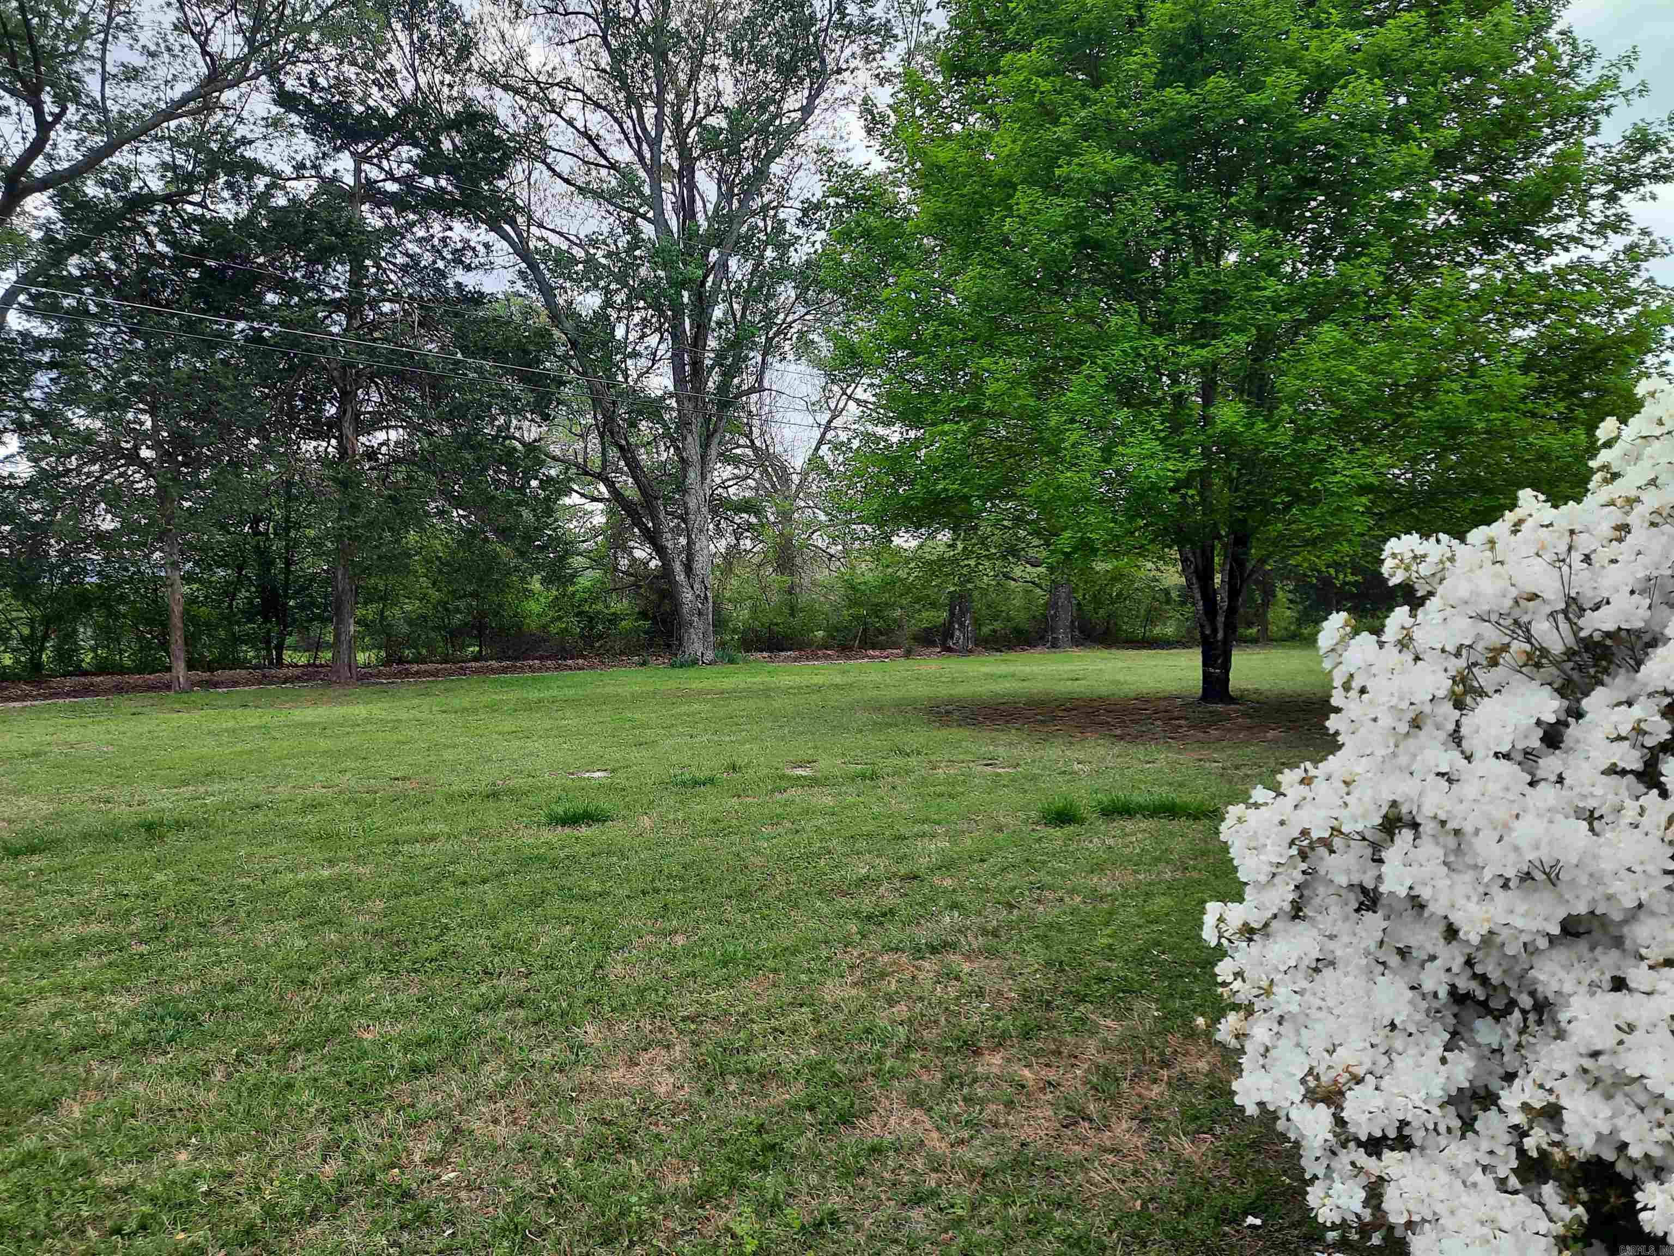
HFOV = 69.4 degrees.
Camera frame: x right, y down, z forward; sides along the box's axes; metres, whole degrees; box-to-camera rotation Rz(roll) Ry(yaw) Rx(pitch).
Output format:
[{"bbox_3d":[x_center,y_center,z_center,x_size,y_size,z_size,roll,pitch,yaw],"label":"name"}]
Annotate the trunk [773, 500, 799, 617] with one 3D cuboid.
[{"bbox_3d":[-1.622,-2.187,38.670,0.541,3.823,0.541,-1,1,-2],"label":"trunk"}]

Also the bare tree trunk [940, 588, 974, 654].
[{"bbox_3d":[3.400,-0.173,34.301,0.809,1.838,0.809,0,1,6],"label":"bare tree trunk"}]

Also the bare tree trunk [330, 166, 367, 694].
[{"bbox_3d":[-8.755,-3.691,21.984,0.498,9.488,0.498,1,2,-22],"label":"bare tree trunk"}]

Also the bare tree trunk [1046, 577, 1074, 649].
[{"bbox_3d":[6.829,-0.447,37.301,0.821,2.200,0.821,-1,1,10],"label":"bare tree trunk"}]

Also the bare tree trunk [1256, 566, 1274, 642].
[{"bbox_3d":[14.868,-0.798,42.176,0.523,2.724,0.523,-1,1,19],"label":"bare tree trunk"}]

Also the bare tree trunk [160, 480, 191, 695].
[{"bbox_3d":[-11.104,-0.679,20.384,0.318,3.576,0.318,-4,2,-28],"label":"bare tree trunk"}]

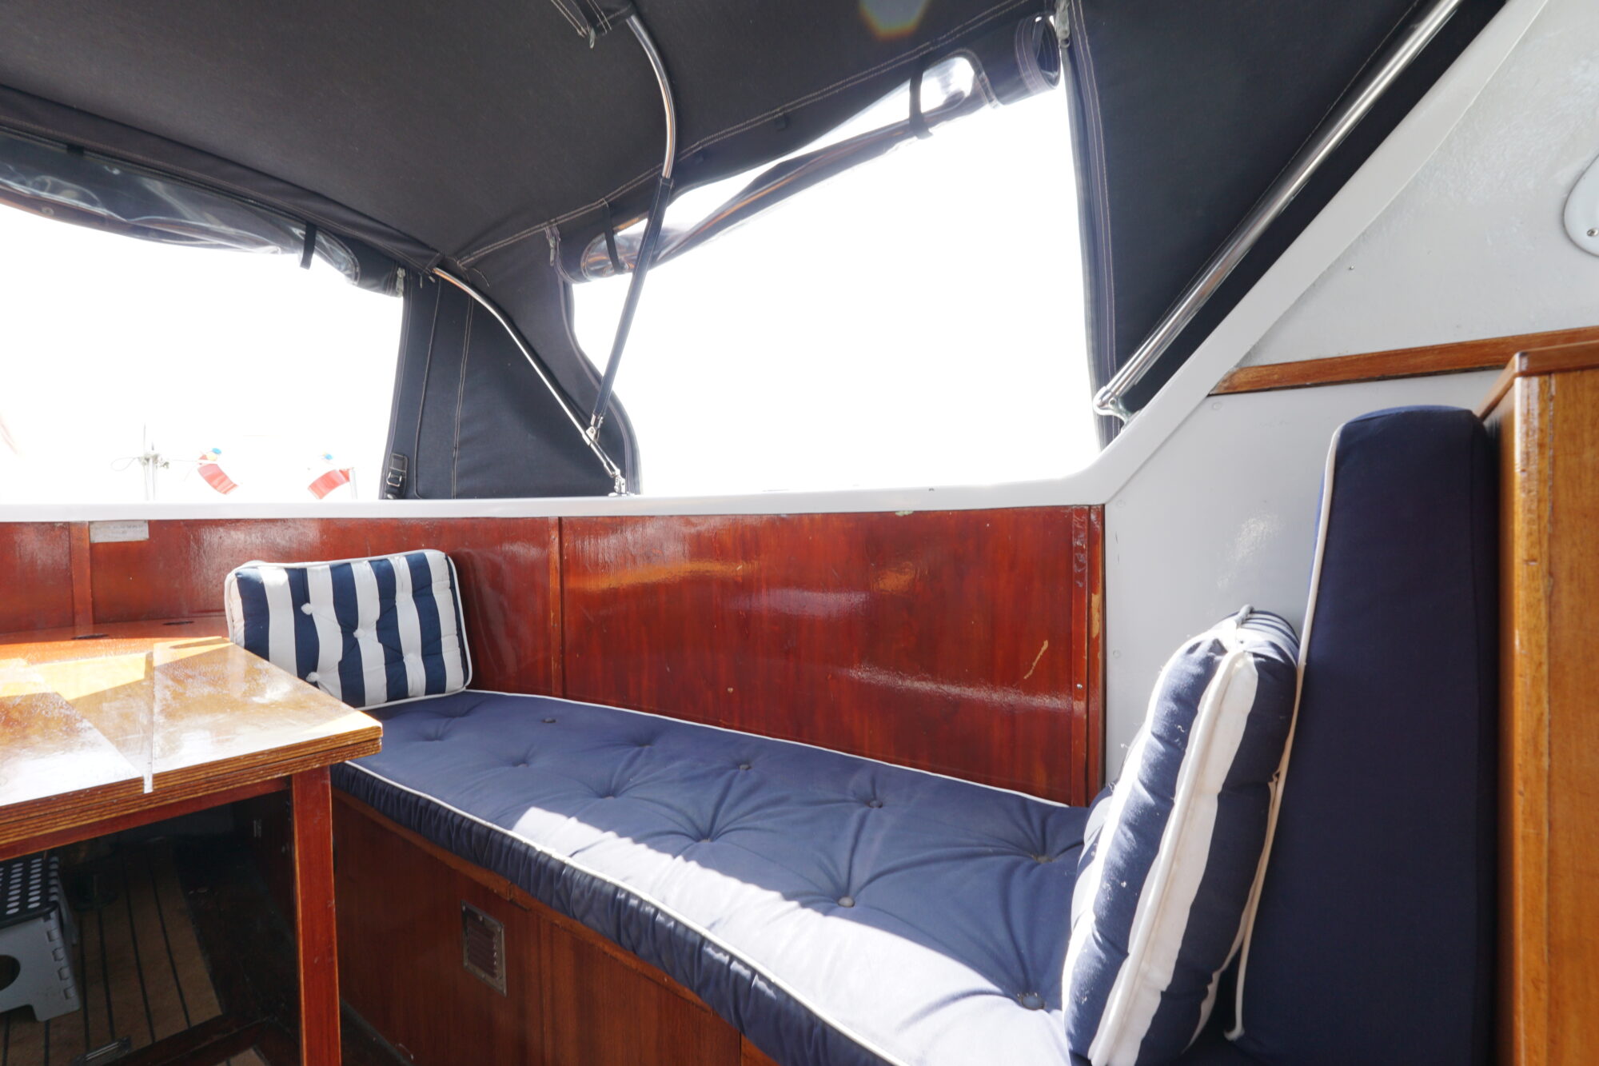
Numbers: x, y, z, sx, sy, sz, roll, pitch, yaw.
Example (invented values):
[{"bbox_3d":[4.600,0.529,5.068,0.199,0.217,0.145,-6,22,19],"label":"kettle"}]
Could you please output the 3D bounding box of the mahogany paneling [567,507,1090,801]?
[{"bbox_3d":[-0.069,0.213,1.467,1.362,0.515,0.050,0,0,32],"label":"mahogany paneling"}]

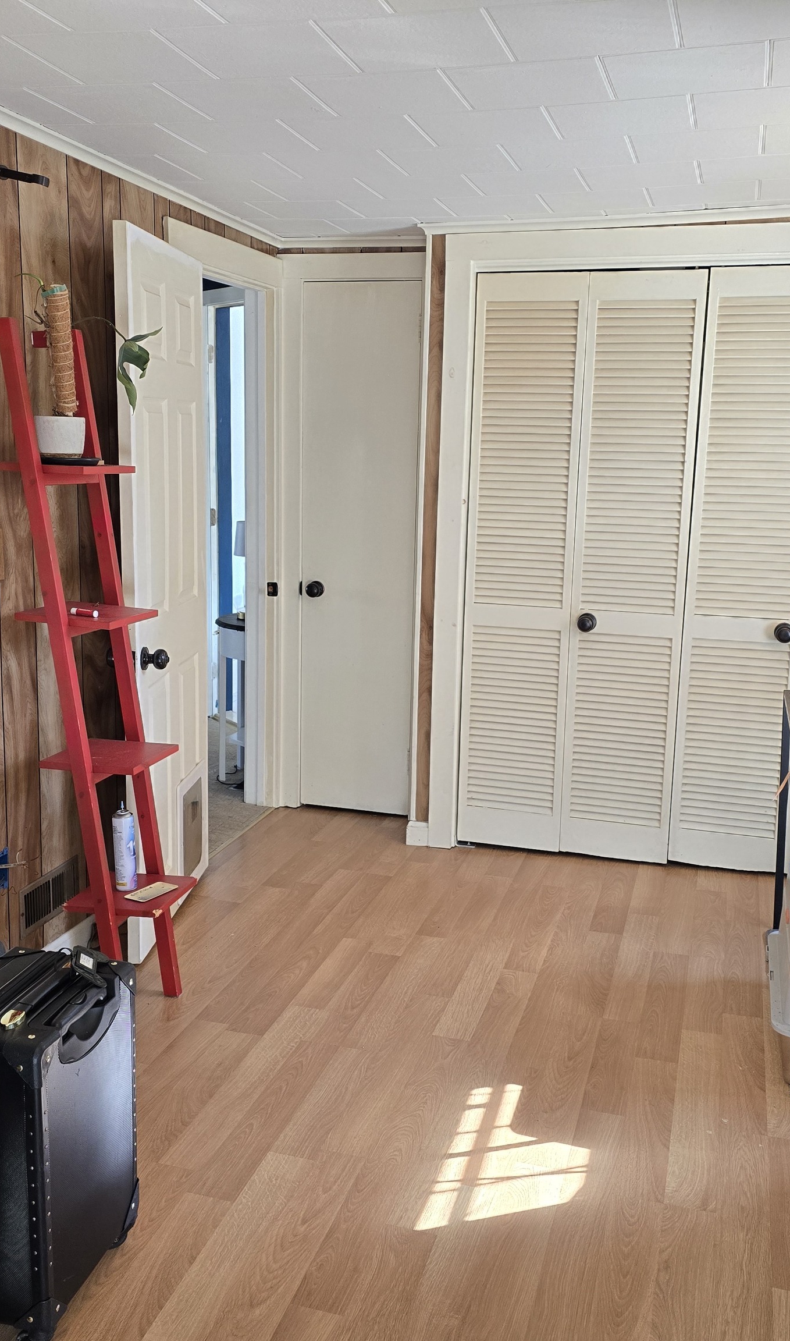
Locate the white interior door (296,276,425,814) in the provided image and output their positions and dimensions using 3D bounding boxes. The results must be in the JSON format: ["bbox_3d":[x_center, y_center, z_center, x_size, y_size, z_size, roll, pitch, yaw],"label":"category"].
[{"bbox_3d":[-0.140,-0.439,4.558,0.452,2.019,0.045,4,11,16],"label":"white interior door"}]

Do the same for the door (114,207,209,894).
[{"bbox_3d":[-0.668,-0.218,3.475,0.045,1.955,0.779,2,11,5],"label":"door"}]

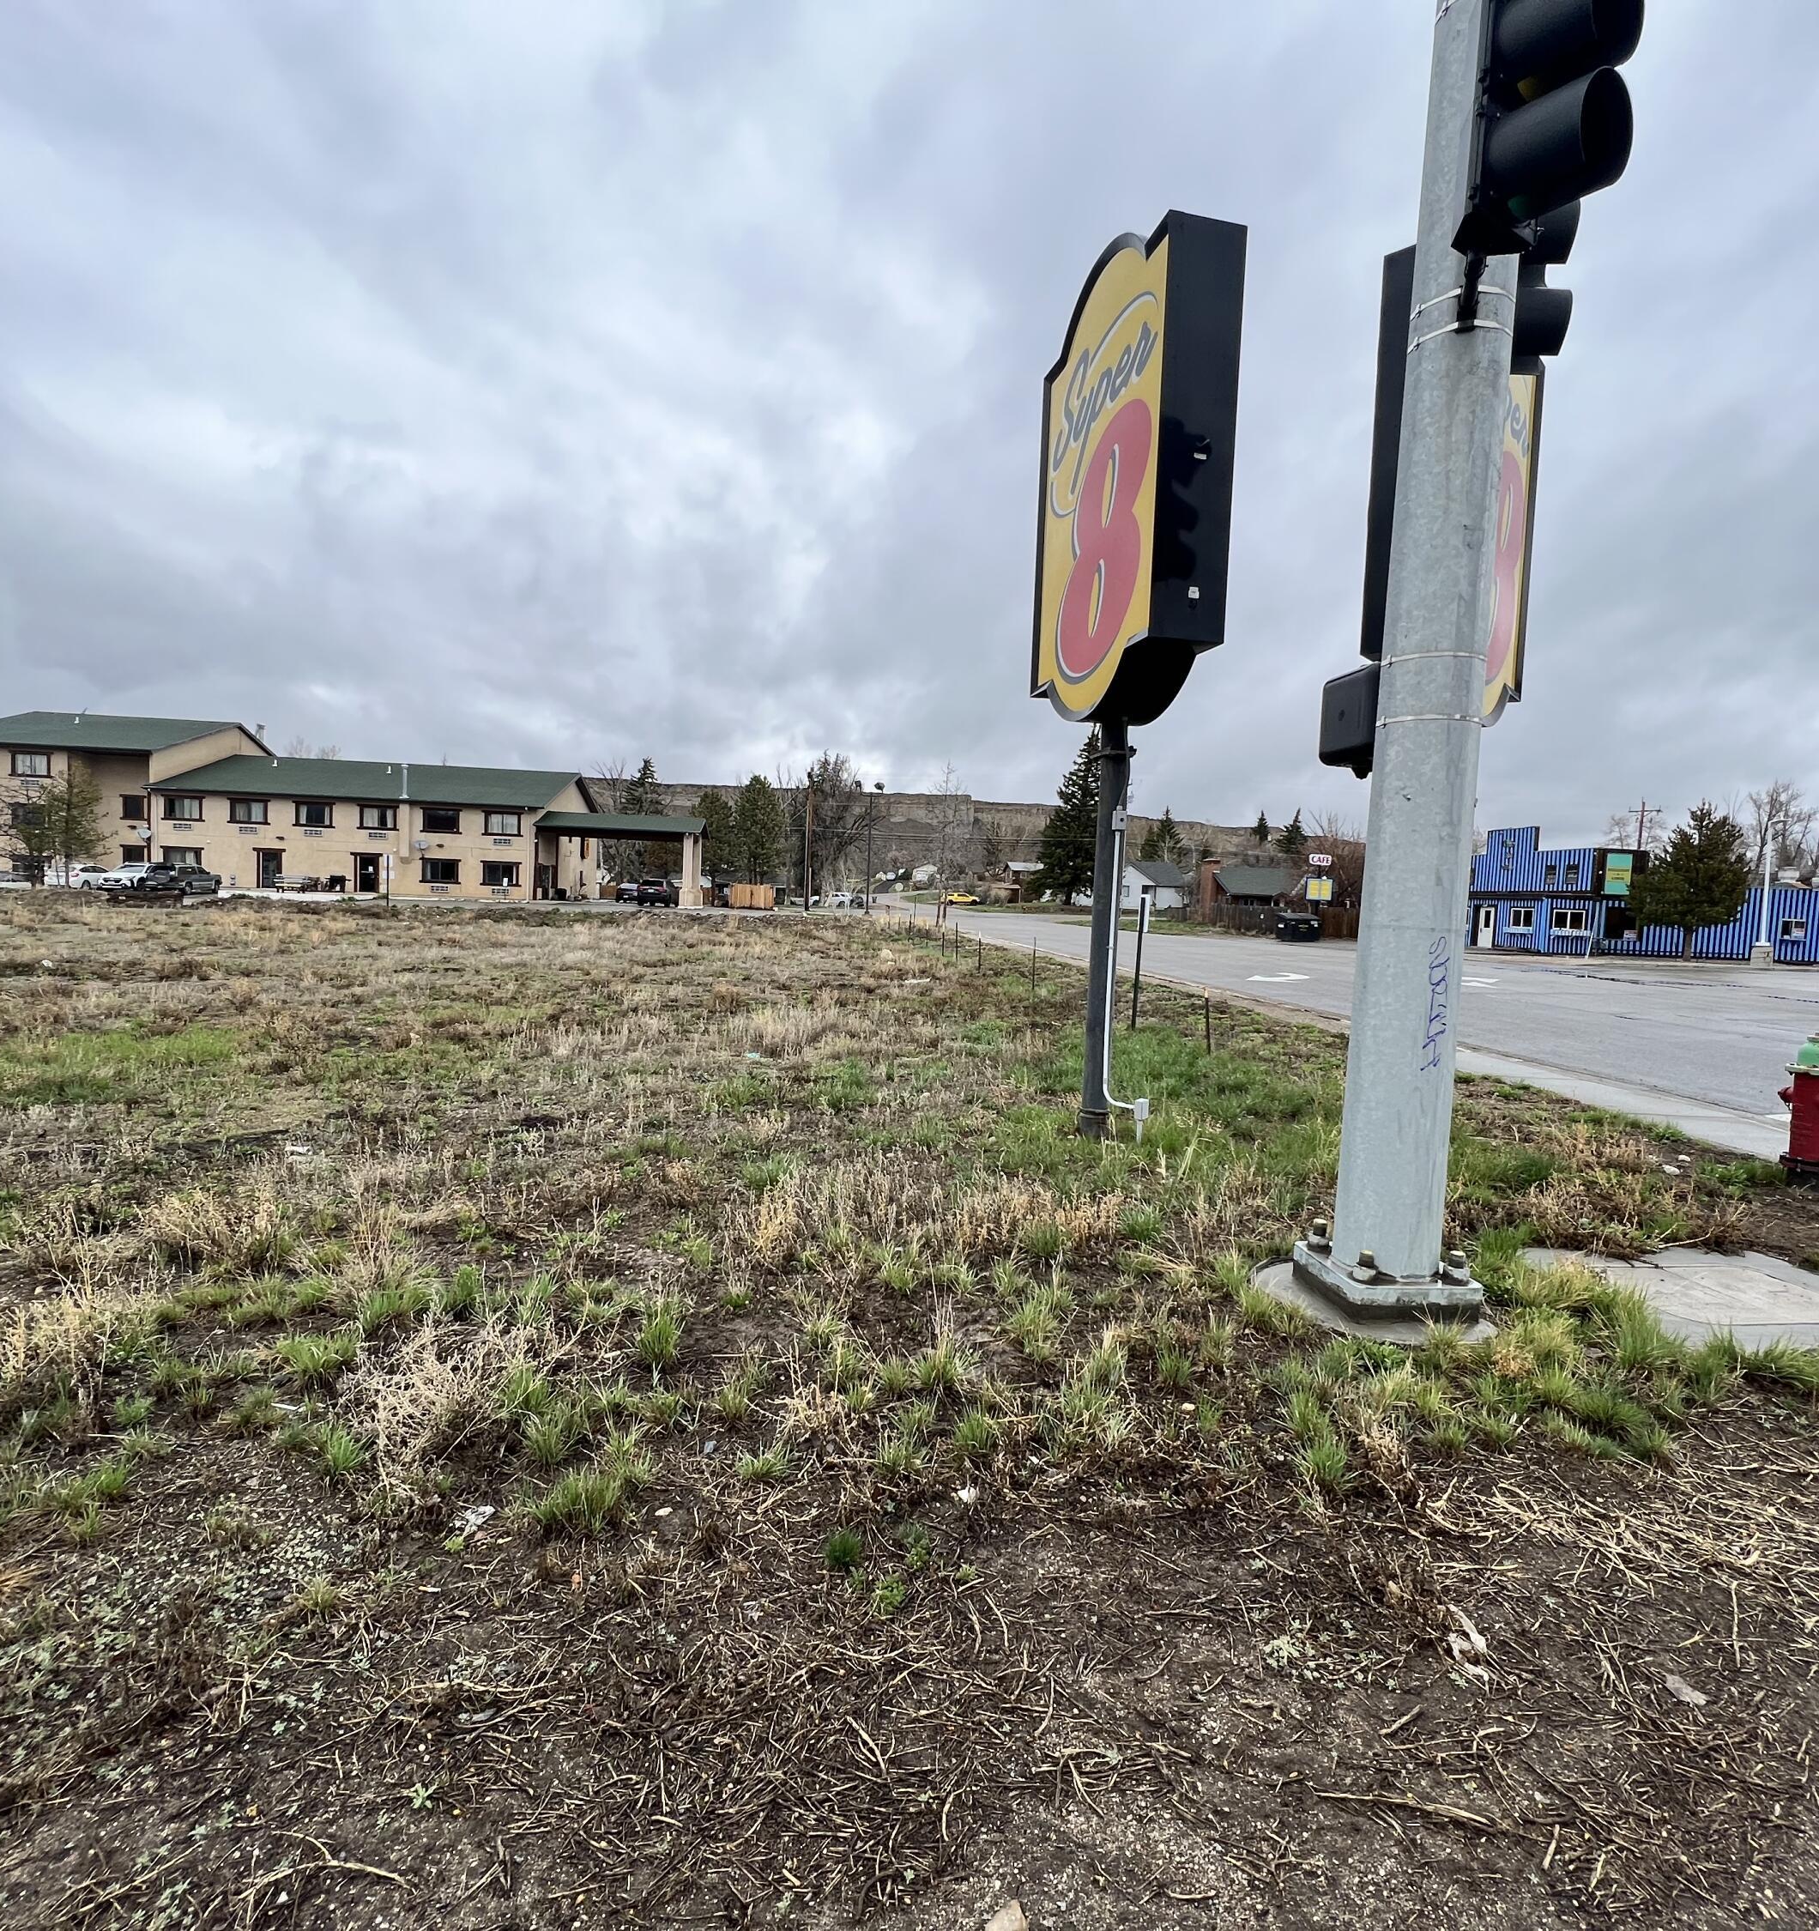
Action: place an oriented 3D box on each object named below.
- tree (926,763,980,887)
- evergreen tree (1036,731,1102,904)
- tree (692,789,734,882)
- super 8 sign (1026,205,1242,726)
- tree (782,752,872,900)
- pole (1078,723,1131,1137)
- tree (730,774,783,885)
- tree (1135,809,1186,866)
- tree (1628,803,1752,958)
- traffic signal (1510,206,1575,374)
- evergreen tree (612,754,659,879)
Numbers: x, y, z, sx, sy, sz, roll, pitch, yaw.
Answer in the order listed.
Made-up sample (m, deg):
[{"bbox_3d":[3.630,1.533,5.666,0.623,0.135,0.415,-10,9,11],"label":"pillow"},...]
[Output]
[{"bbox_3d":[4.362,-14.016,105.557,5.800,15.926,5.800,2,4,-5],"label":"tree"},{"bbox_3d":[17.334,-14.832,98.619,7.600,17.890,7.600,3,4,10],"label":"evergreen tree"},{"bbox_3d":[-16.428,-9.787,80.335,3.800,9.582,3.800,2,4,-5],"label":"tree"},{"bbox_3d":[1.328,-2.923,5.987,0.457,2.841,1.696,1,4,-15],"label":"super 8 sign"},{"bbox_3d":[-7.959,-13.594,95.517,8.700,14.951,8.700,2,4,-5],"label":"tree"},{"bbox_3d":[1.265,-0.230,6.158,0.180,2.640,0.180,2,4,-5],"label":"pole"},{"bbox_3d":[-12.879,-10.341,80.384,4.800,10.976,4.800,2,4,-5],"label":"tree"},{"bbox_3d":[32.022,-13.690,122.433,6.000,12.503,6.000,3,4,14],"label":"tree"},{"bbox_3d":[37.342,-4.087,46.251,4.700,7.255,4.700,5,5,39],"label":"tree"},{"bbox_3d":[2.475,-2.930,3.865,0.420,1.060,0.360,2,4,-3],"label":"traffic signal"},{"bbox_3d":[-26.028,-13.119,92.477,4.900,13.616,4.900,2,4,-5],"label":"evergreen tree"}]

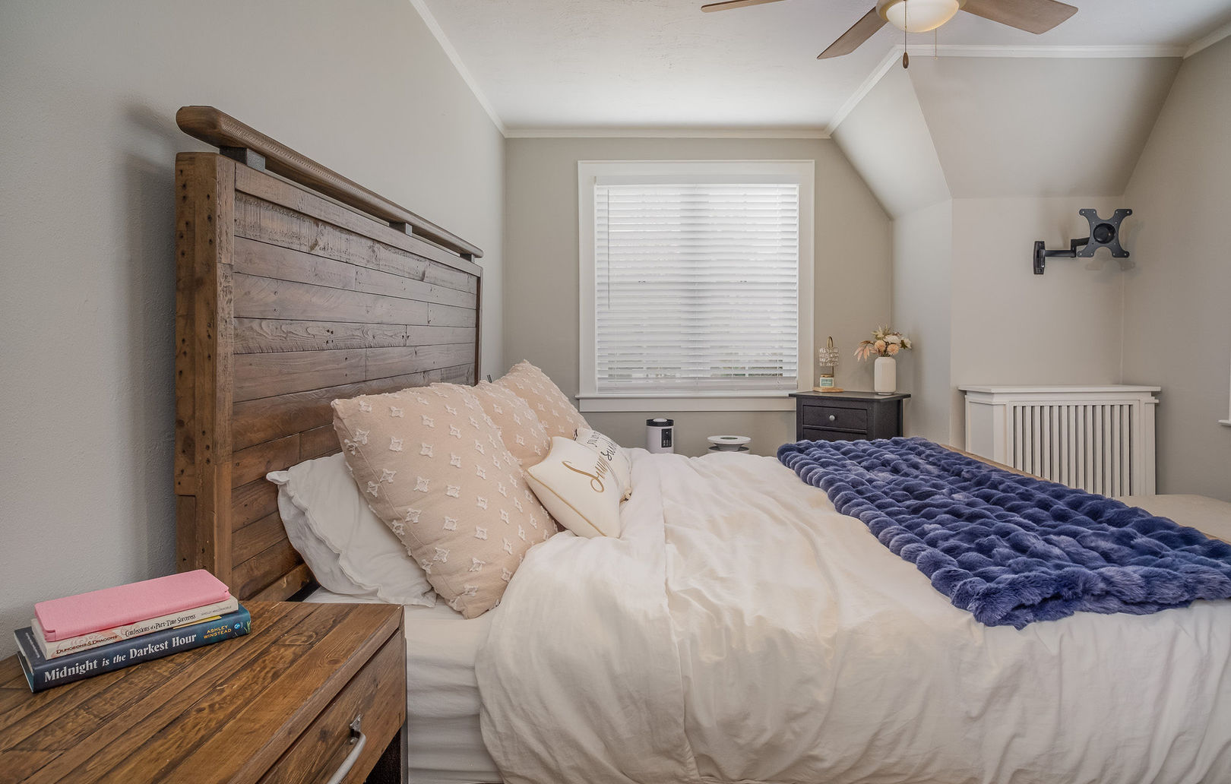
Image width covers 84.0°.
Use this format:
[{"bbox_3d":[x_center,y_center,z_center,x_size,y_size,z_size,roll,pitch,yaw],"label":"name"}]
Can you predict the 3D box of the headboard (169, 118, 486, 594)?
[{"bbox_3d":[-0.727,0.190,2.310,0.085,1.560,2.070,0,3,2],"label":"headboard"}]

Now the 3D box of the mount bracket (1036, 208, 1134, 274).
[{"bbox_3d":[2.306,-0.740,3.385,0.340,0.300,0.240,0,4,7],"label":"mount bracket"}]

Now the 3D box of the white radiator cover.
[{"bbox_3d":[2.115,0.419,3.285,0.800,0.880,0.280,0,3,-3],"label":"white radiator cover"}]

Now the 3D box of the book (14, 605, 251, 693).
[{"bbox_3d":[-0.664,0.333,0.949,0.162,0.029,0.237,3,5,43],"label":"book"}]

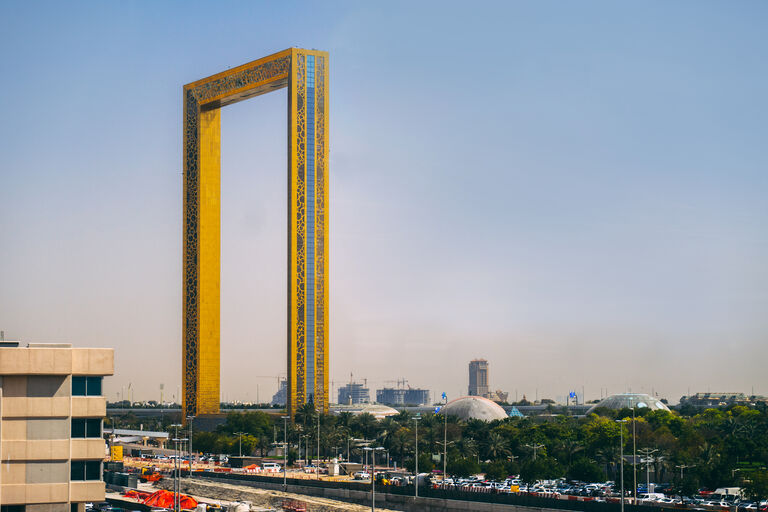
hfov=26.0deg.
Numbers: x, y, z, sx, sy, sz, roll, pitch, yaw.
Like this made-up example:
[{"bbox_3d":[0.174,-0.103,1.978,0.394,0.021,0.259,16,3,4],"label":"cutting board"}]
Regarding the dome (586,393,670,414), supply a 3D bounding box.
[{"bbox_3d":[132.250,80.594,900.000,46.000,13.000,46.000,0,-5,0],"label":"dome"}]

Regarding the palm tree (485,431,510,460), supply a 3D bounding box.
[{"bbox_3d":[26.944,46.411,395.000,6.200,10.000,6.200,0,-5,0],"label":"palm tree"}]

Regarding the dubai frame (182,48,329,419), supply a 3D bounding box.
[{"bbox_3d":[-53.231,-1.906,670.780,16.433,148.000,92.500,3,-6,-33],"label":"dubai frame"}]

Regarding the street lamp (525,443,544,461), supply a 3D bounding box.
[{"bbox_3d":[30.934,42.855,342.000,3.700,9.000,0.500,0,-5,0],"label":"street lamp"}]

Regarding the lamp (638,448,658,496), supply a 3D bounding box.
[{"bbox_3d":[48.007,39.386,302.000,3.700,9.000,0.500,0,-5,0],"label":"lamp"}]

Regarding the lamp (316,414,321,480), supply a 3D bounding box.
[{"bbox_3d":[-13.778,40.029,350.000,0.850,14.700,0.800,0,-5,0],"label":"lamp"}]

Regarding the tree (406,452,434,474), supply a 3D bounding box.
[{"bbox_3d":[8.065,47.366,378.000,6.800,5.400,6.500,0,-5,0],"label":"tree"}]

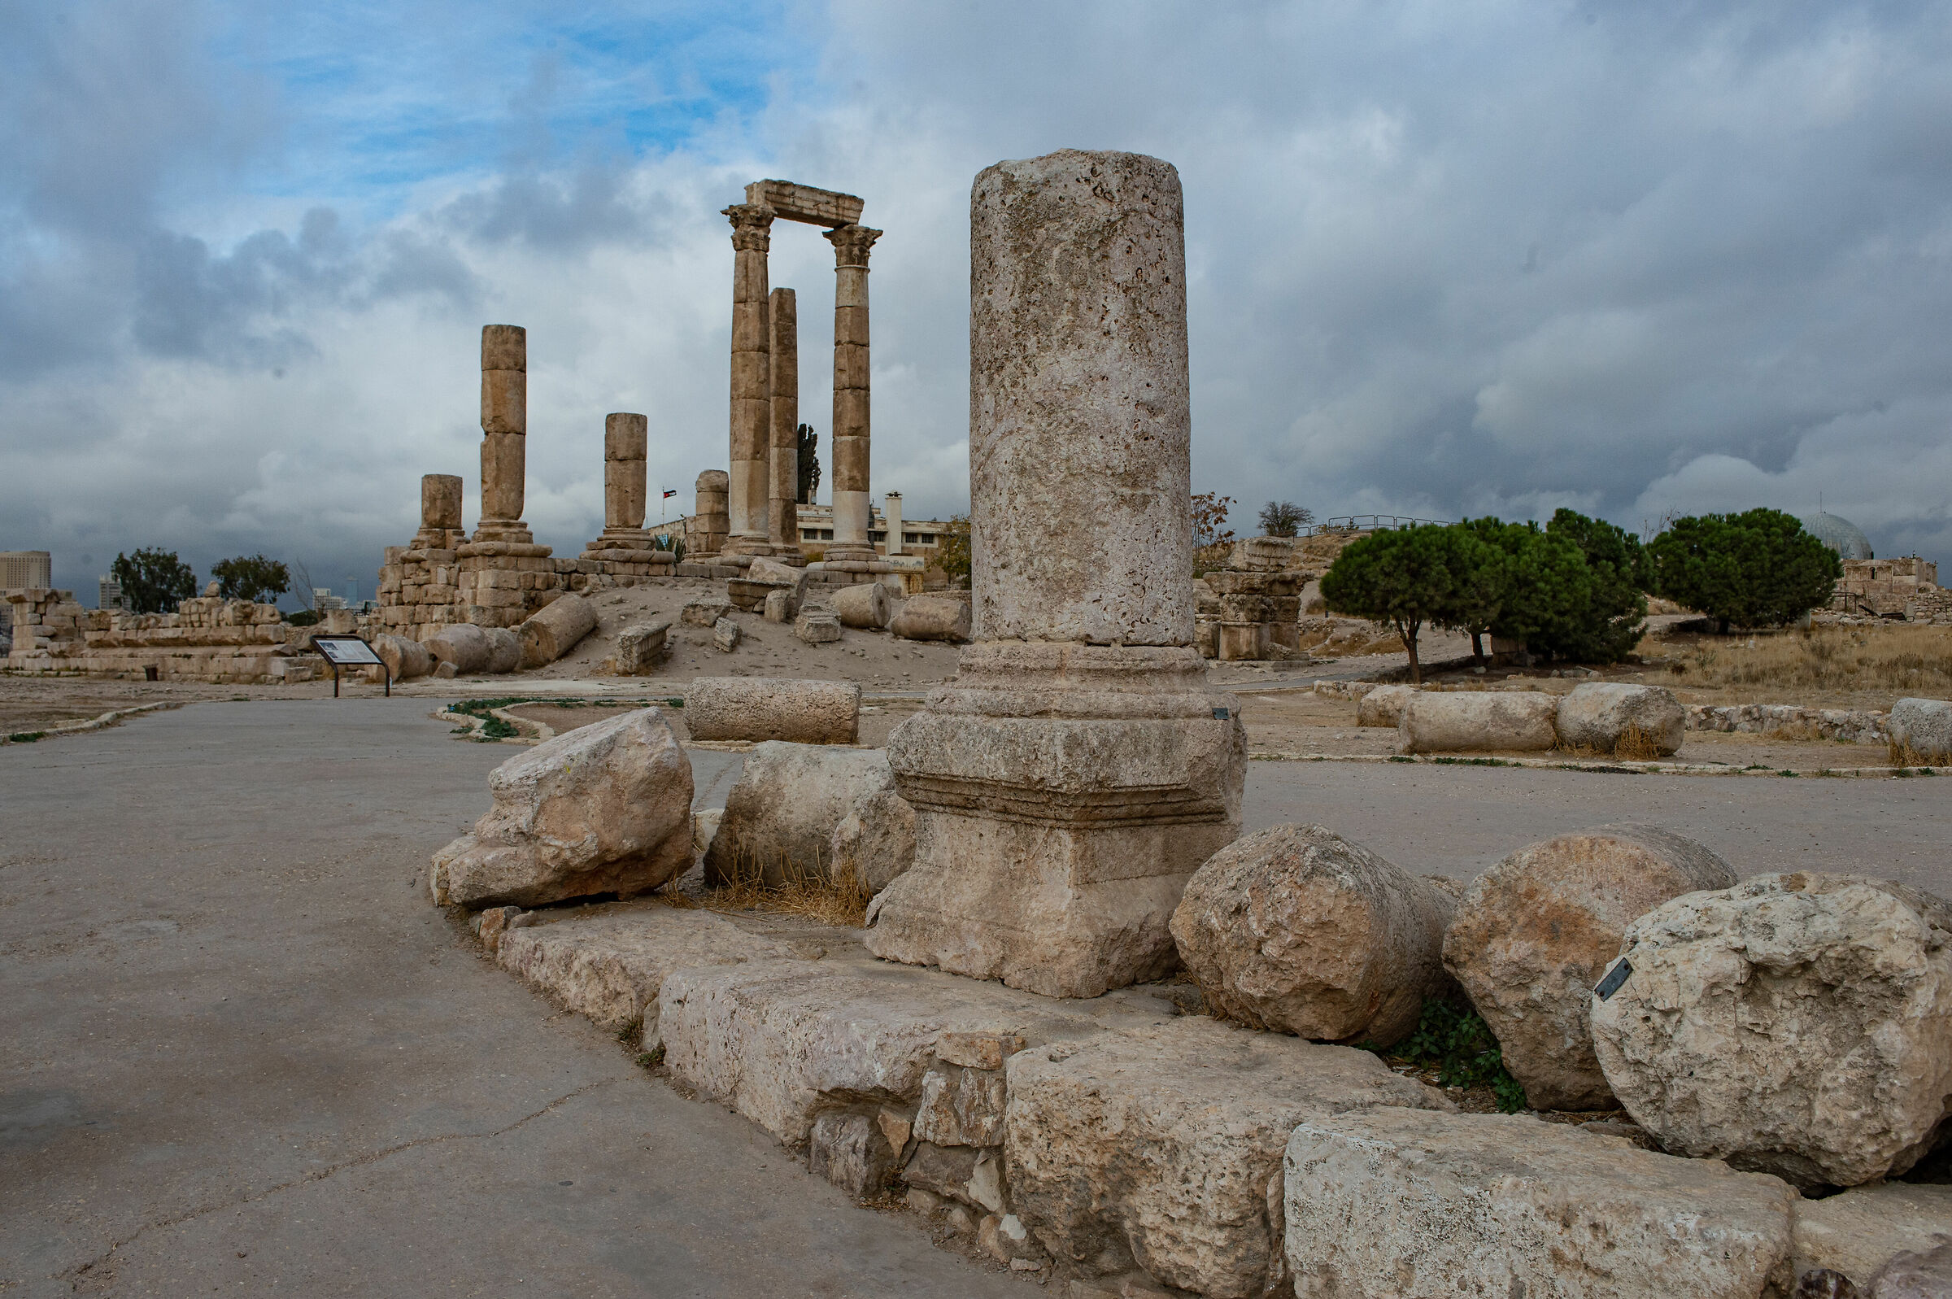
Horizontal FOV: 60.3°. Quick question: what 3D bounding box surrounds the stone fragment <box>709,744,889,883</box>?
[{"bbox_3d":[-0.868,0.833,8.500,0.980,0.780,0.780,0,0,30],"label":"stone fragment"}]

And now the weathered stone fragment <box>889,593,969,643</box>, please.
[{"bbox_3d":[-1.324,-0.868,47.800,2.000,1.200,1.200,5,1,18],"label":"weathered stone fragment"}]

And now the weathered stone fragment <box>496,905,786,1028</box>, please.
[{"bbox_3d":[-1.534,1.392,7.738,0.850,0.270,1.620,0,1,-33],"label":"weathered stone fragment"}]

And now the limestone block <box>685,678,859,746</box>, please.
[{"bbox_3d":[-2.724,0.826,22.496,2.320,0.860,0.860,0,1,0],"label":"limestone block"}]

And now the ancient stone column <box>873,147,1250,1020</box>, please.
[{"bbox_3d":[0.371,-0.326,6.397,1.100,2.960,1.100,0,1,-43],"label":"ancient stone column"}]

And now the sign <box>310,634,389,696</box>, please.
[{"bbox_3d":[-11.922,0.320,31.994,0.720,1.160,1.220,1,1,39],"label":"sign"}]

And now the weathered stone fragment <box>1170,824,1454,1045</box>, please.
[{"bbox_3d":[1.152,0.978,5.780,0.690,0.690,0.950,0,-8,30],"label":"weathered stone fragment"}]

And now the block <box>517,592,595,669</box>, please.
[{"bbox_3d":[-10.204,-0.498,41.050,1.200,1.200,1.600,0,29,34],"label":"block"}]

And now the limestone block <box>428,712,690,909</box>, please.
[{"bbox_3d":[-2.206,0.833,8.950,1.300,0.950,0.800,0,0,-18],"label":"limestone block"}]

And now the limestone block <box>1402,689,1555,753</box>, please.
[{"bbox_3d":[5.974,0.857,20.000,1.850,0.750,0.760,0,0,0],"label":"limestone block"}]

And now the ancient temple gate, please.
[{"bbox_3d":[-5.520,-8.500,53.700,1.700,11.800,5.900,0,0,41],"label":"ancient temple gate"}]

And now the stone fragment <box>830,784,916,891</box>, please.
[{"bbox_3d":[-0.334,0.898,7.609,0.520,0.500,0.500,1,1,37],"label":"stone fragment"}]

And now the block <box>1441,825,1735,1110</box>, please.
[{"bbox_3d":[1.832,0.937,5.000,0.740,0.760,0.520,0,0,37],"label":"block"}]

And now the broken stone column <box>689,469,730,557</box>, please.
[{"bbox_3d":[-9.000,-4.590,56.500,1.300,2.950,1.250,0,-1,0],"label":"broken stone column"}]

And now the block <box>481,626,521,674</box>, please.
[{"bbox_3d":[-12.549,0.028,43.400,1.200,1.250,1.250,0,0,20],"label":"block"}]

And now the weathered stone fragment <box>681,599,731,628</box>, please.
[{"bbox_3d":[-7.038,-0.934,43.800,1.150,0.600,0.750,6,16,14],"label":"weathered stone fragment"}]

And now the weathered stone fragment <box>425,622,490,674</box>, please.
[{"bbox_3d":[-13.076,-0.008,42.300,1.240,1.260,1.380,0,0,20],"label":"weathered stone fragment"}]

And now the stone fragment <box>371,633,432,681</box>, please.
[{"bbox_3d":[-14.147,0.181,41.395,1.150,1.150,1.200,1,1,27],"label":"stone fragment"}]

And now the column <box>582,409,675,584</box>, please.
[{"bbox_3d":[-9.999,-4.374,48.200,2.500,4.850,2.500,0,0,0],"label":"column"}]

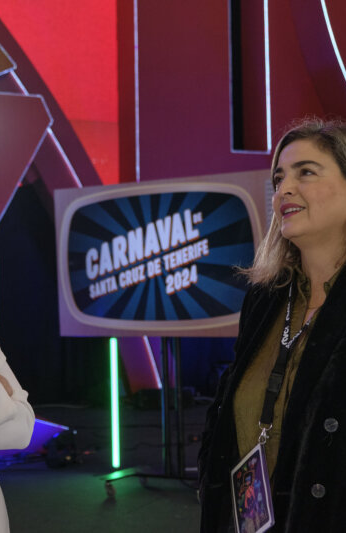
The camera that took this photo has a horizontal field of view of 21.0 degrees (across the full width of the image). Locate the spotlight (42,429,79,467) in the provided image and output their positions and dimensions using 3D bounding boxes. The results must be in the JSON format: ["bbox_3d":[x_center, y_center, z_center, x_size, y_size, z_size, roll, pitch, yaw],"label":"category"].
[{"bbox_3d":[-0.836,1.369,7.000,0.230,0.290,0.240,-1,-1,24],"label":"spotlight"}]

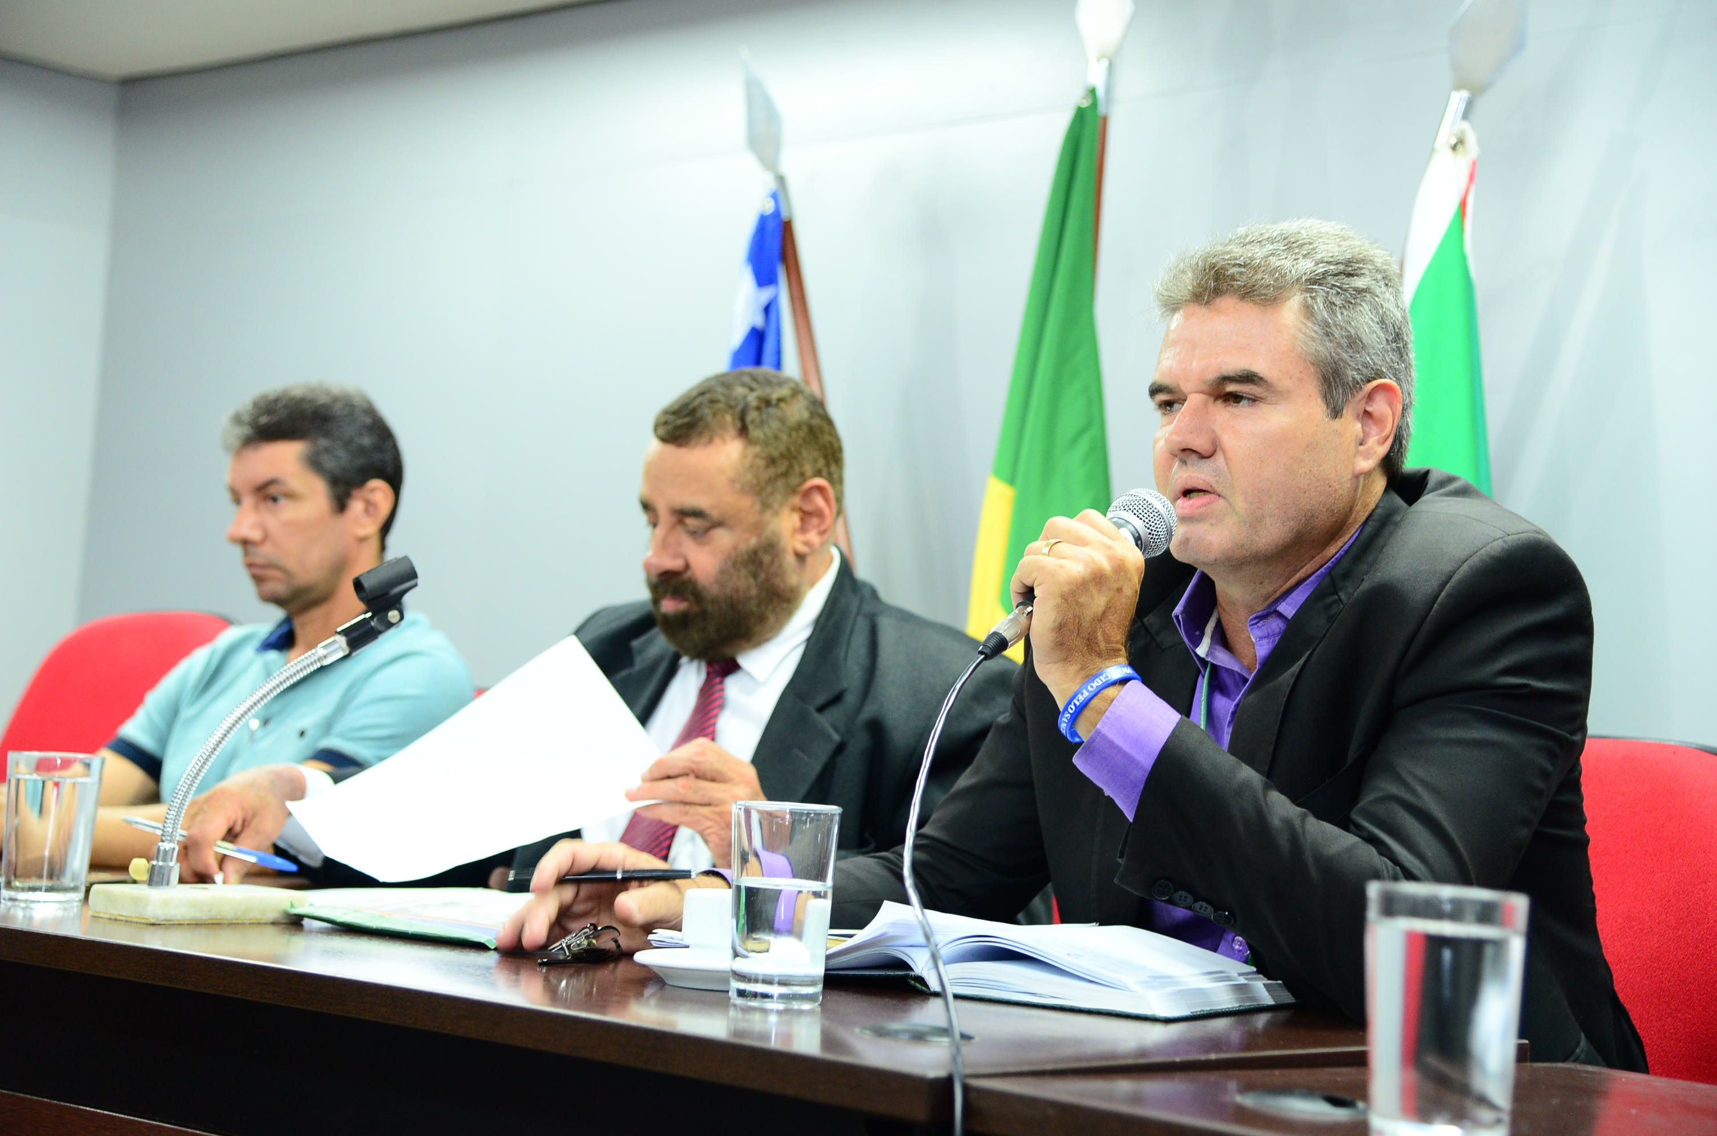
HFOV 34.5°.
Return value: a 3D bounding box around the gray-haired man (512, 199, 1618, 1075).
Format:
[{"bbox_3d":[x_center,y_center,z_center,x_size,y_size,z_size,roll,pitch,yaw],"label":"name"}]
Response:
[{"bbox_3d":[0.255,0.399,2.008,0.870,1.321,0.557,7,-4,-42],"label":"gray-haired man"}]

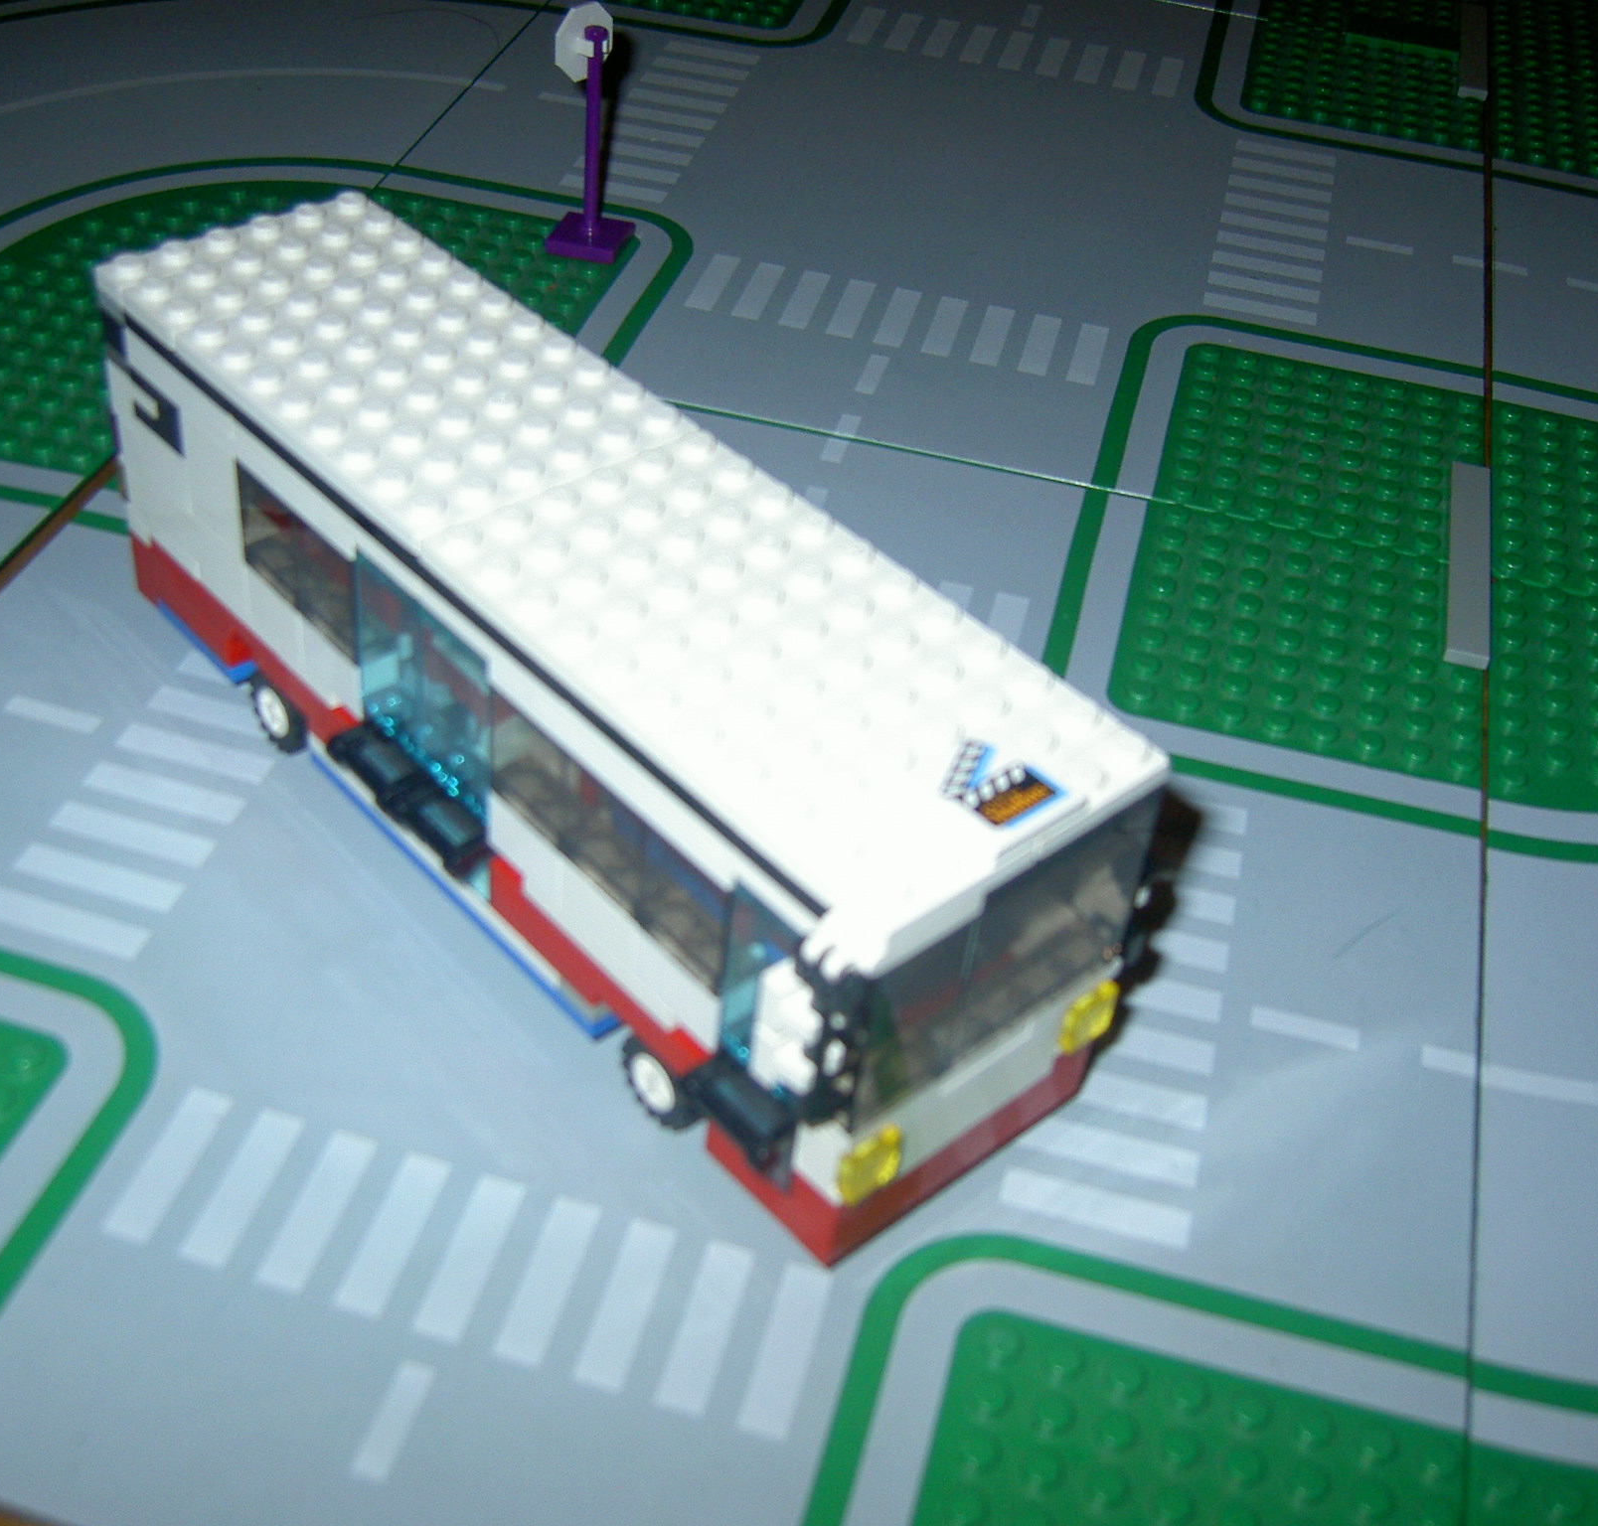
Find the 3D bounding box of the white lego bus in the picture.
[{"bbox_3d":[-0.035,-0.013,0.294,0.051,0.069,0.178,-29,52,-32],"label":"white lego bus"}]

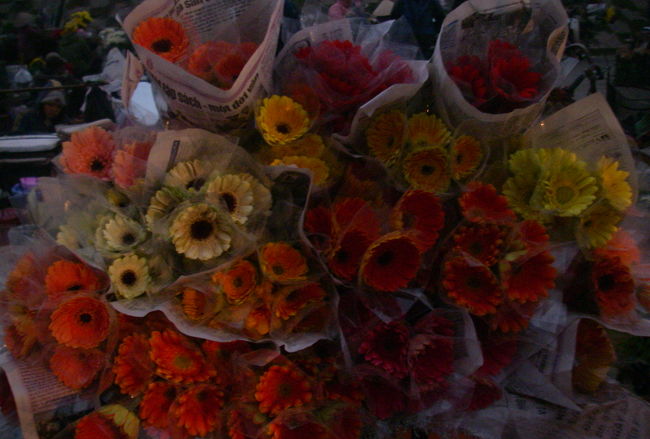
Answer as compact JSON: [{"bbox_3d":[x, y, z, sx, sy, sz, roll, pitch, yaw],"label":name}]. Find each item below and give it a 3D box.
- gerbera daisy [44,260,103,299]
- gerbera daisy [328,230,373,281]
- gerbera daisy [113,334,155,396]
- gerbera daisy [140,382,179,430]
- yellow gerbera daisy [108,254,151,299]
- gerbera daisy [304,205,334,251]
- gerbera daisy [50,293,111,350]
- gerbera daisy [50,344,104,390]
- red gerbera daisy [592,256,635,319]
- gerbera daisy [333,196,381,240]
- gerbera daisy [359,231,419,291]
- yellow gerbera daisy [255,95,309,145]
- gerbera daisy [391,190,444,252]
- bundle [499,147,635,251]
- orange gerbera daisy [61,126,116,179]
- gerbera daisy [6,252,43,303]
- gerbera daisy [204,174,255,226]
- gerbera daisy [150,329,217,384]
[{"bbox_3d":[-0.375,0.098,1.066,0.090,0.035,0.090,-10,51,-20],"label":"gerbera daisy"},{"bbox_3d":[0.044,0.058,1.190,0.090,0.090,0.042,-15,-11,-29],"label":"gerbera daisy"},{"bbox_3d":[-0.294,0.224,1.100,0.090,0.096,0.040,16,-7,31],"label":"gerbera daisy"},{"bbox_3d":[-0.263,0.296,1.140,0.083,0.086,0.036,14,20,21],"label":"gerbera daisy"},{"bbox_3d":[-0.297,0.087,1.087,0.069,0.069,0.030,-5,-4,-10],"label":"yellow gerbera daisy"},{"bbox_3d":[-0.004,0.014,1.097,0.073,0.073,0.033,11,-8,22],"label":"gerbera daisy"},{"bbox_3d":[-0.355,0.148,1.039,0.091,0.091,0.037,-1,4,-1],"label":"gerbera daisy"},{"bbox_3d":[-0.396,0.233,1.140,0.089,0.089,0.036,5,25,7],"label":"gerbera daisy"},{"bbox_3d":[0.457,0.108,1.130,0.090,0.097,0.036,-22,18,-30],"label":"red gerbera daisy"},{"bbox_3d":[0.054,0.002,1.180,0.083,0.086,0.036,-6,-8,-10],"label":"gerbera daisy"},{"bbox_3d":[0.101,0.066,1.100,0.092,0.092,0.036,-12,16,-17],"label":"gerbera daisy"},{"bbox_3d":[-0.066,-0.155,1.129,0.086,0.086,0.036,-2,-12,-4],"label":"yellow gerbera daisy"},{"bbox_3d":[0.153,0.002,1.180,0.095,0.100,0.043,-15,-11,-29],"label":"gerbera daisy"},{"bbox_3d":[0.371,-0.032,1.100,0.195,0.130,0.120,0,25,0],"label":"bundle"},{"bbox_3d":[-0.398,-0.111,1.200,0.096,0.036,0.096,19,71,27],"label":"orange gerbera daisy"},{"bbox_3d":[-0.495,0.096,1.180,0.085,0.088,0.040,15,-11,29],"label":"gerbera daisy"},{"bbox_3d":[-0.159,-0.034,1.200,0.086,0.086,0.036,-13,-13,-25],"label":"gerbera daisy"},{"bbox_3d":[-0.216,0.210,1.080,0.098,0.040,0.092,2,70,4],"label":"gerbera daisy"}]

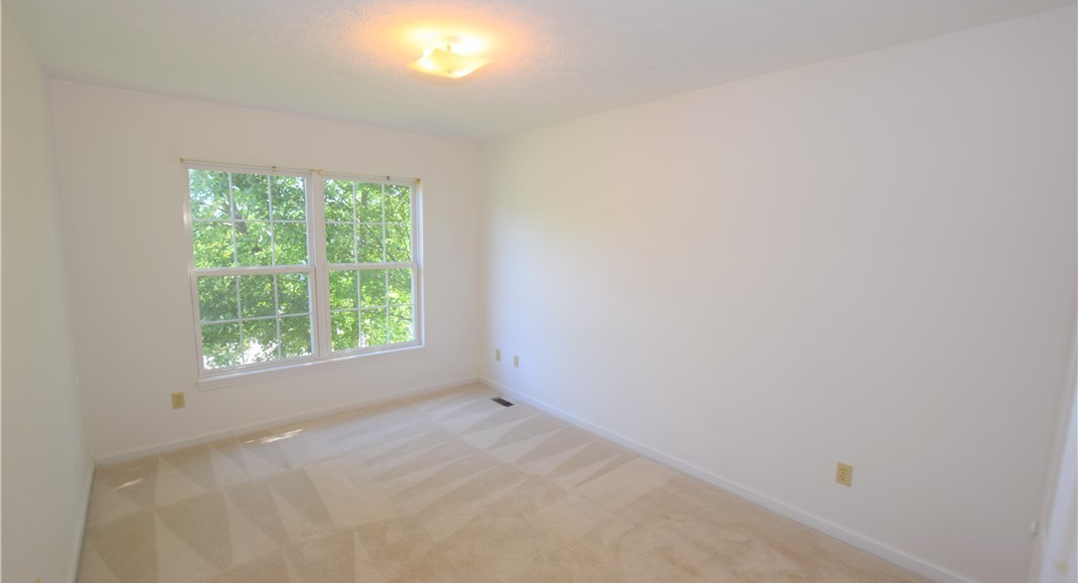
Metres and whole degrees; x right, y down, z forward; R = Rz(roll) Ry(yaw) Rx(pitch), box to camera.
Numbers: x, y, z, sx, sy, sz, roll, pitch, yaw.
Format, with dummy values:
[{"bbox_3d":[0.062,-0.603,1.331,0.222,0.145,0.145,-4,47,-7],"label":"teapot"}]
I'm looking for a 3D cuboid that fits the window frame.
[{"bbox_3d":[-1.798,-0.192,3.742,1.719,1.517,0.100,-6,10,-41],"label":"window frame"}]

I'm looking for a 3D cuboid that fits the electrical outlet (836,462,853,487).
[{"bbox_3d":[1.592,0.955,2.340,0.010,0.115,0.071,-6,10,-41],"label":"electrical outlet"}]

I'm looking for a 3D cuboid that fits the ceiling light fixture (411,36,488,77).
[{"bbox_3d":[-0.404,-1.071,2.023,0.280,0.160,0.280,-6,10,-41],"label":"ceiling light fixture"}]

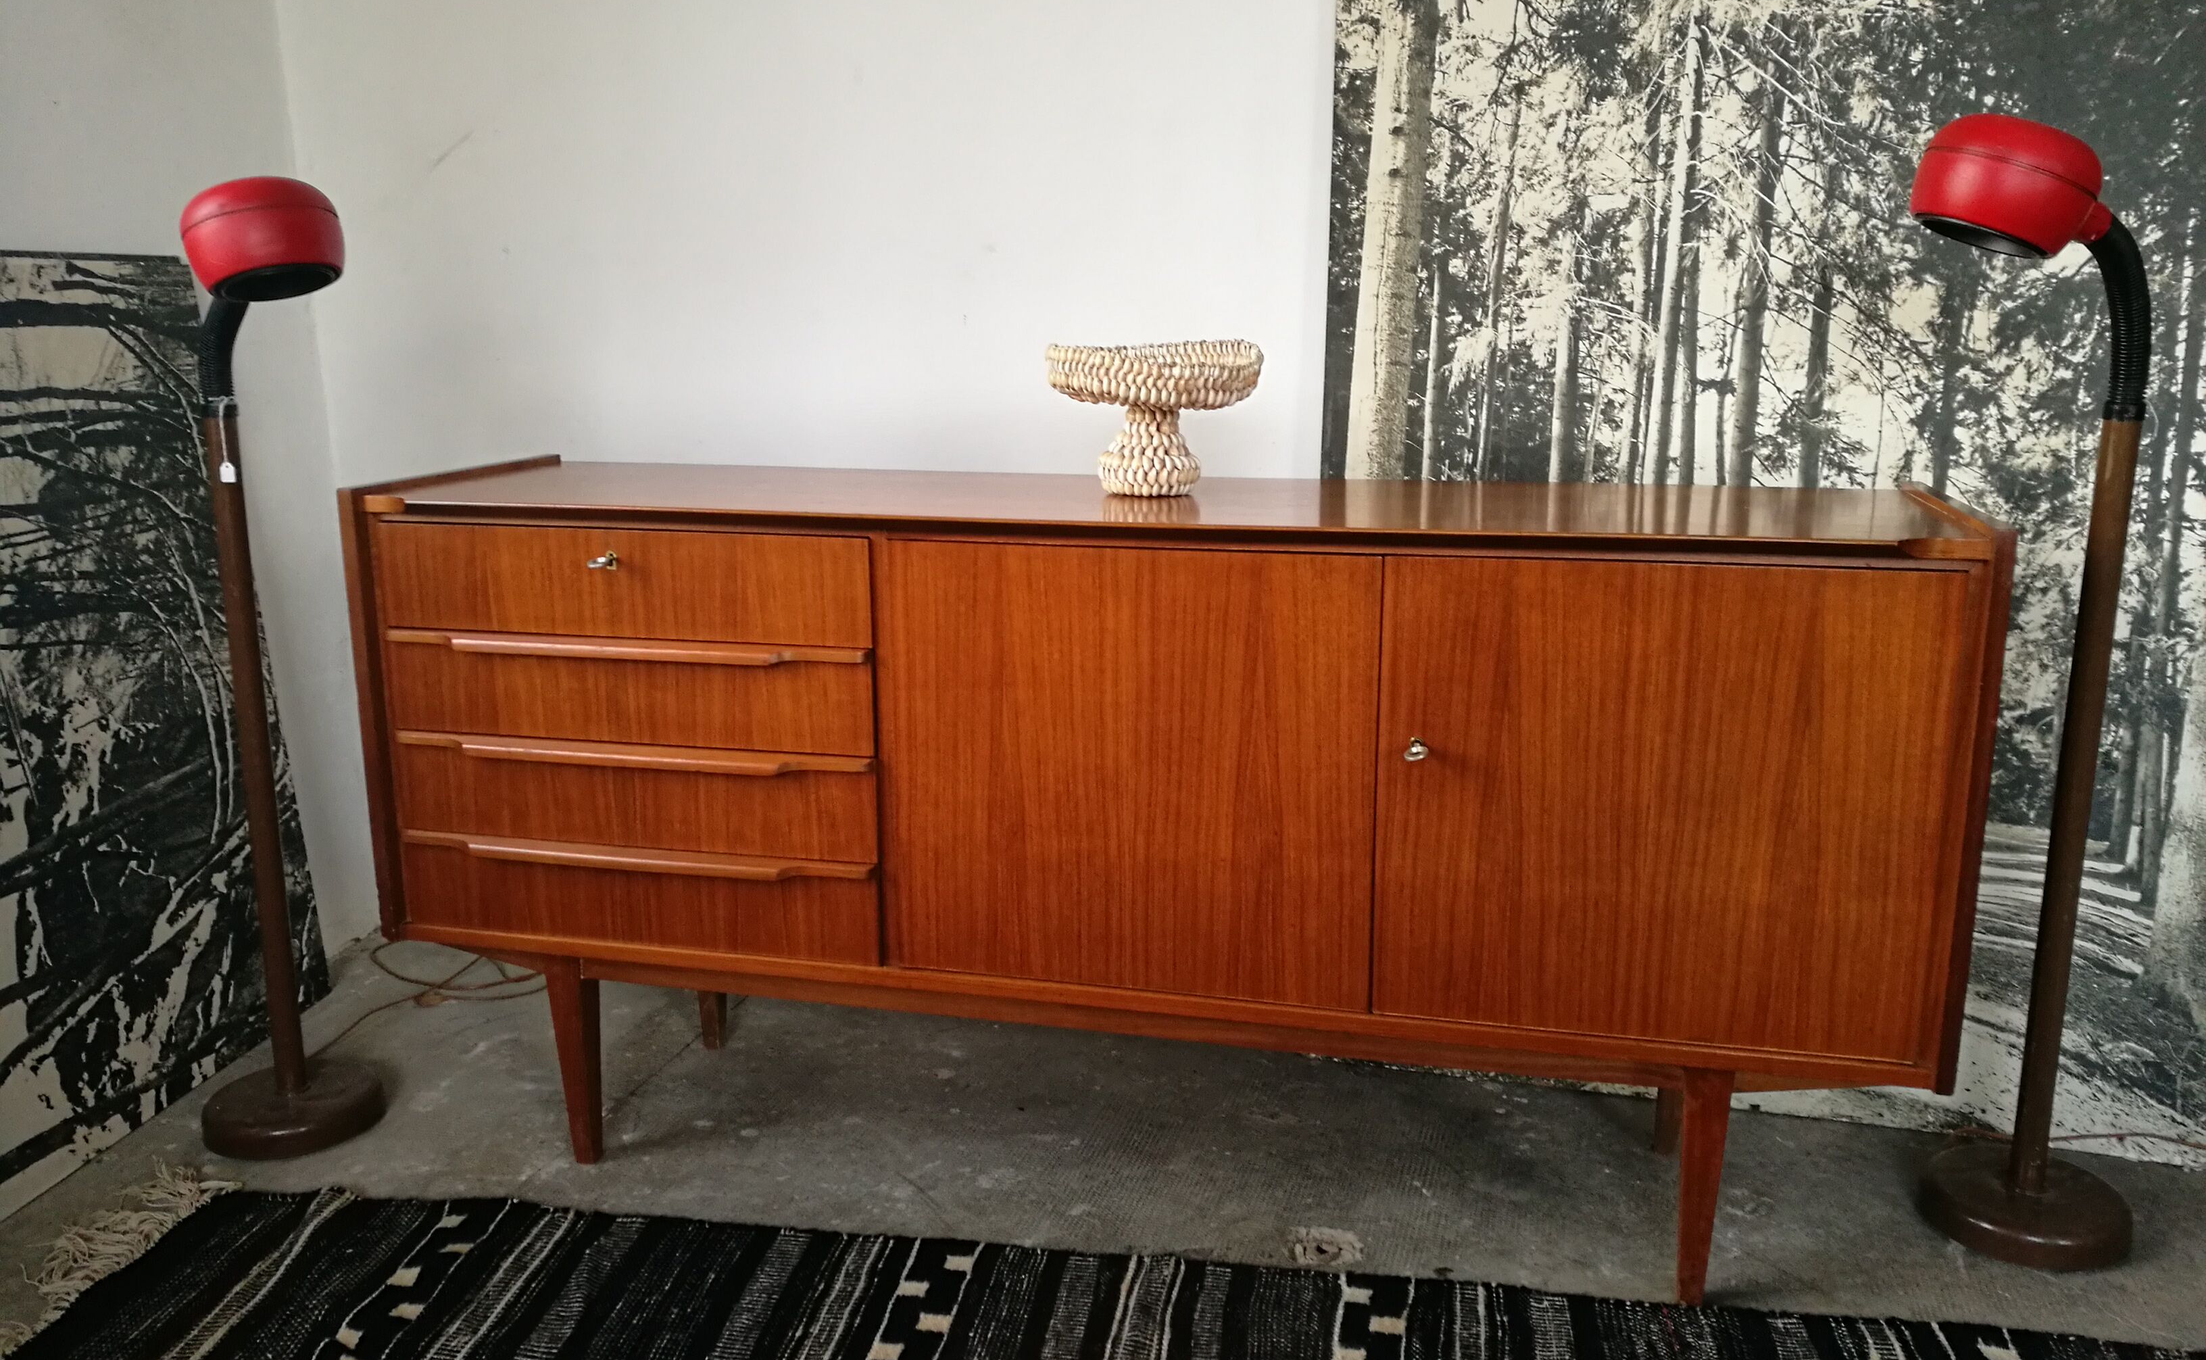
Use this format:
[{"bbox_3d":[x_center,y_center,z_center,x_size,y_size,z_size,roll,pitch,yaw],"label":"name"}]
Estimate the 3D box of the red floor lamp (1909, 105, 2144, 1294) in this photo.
[{"bbox_3d":[1.026,0.025,1.904,0.331,1.245,0.218,2,12,11],"label":"red floor lamp"}]

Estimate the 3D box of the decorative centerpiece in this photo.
[{"bbox_3d":[0.066,-0.309,2.029,0.258,0.175,0.250,3,12,14],"label":"decorative centerpiece"}]

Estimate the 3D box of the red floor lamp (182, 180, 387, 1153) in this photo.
[{"bbox_3d":[-1.020,0.004,2.126,0.331,1.200,0.218,7,14,31],"label":"red floor lamp"}]

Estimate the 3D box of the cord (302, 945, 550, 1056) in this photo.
[{"bbox_3d":[-1.064,0.485,2.699,0.410,0.022,0.500,3,12,14],"label":"cord"}]

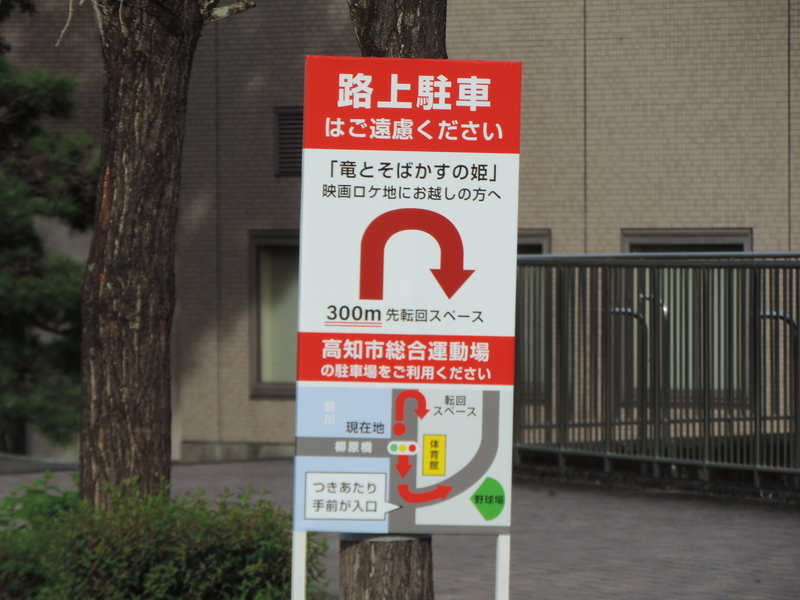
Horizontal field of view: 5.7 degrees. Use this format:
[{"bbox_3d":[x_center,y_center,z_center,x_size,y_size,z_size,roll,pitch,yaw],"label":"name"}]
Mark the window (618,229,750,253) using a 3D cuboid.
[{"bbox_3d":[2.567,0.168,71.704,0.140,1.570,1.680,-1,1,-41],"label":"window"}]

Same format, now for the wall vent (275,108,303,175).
[{"bbox_3d":[-0.870,-1.485,75.577,0.100,0.650,0.860,-1,1,-41],"label":"wall vent"}]

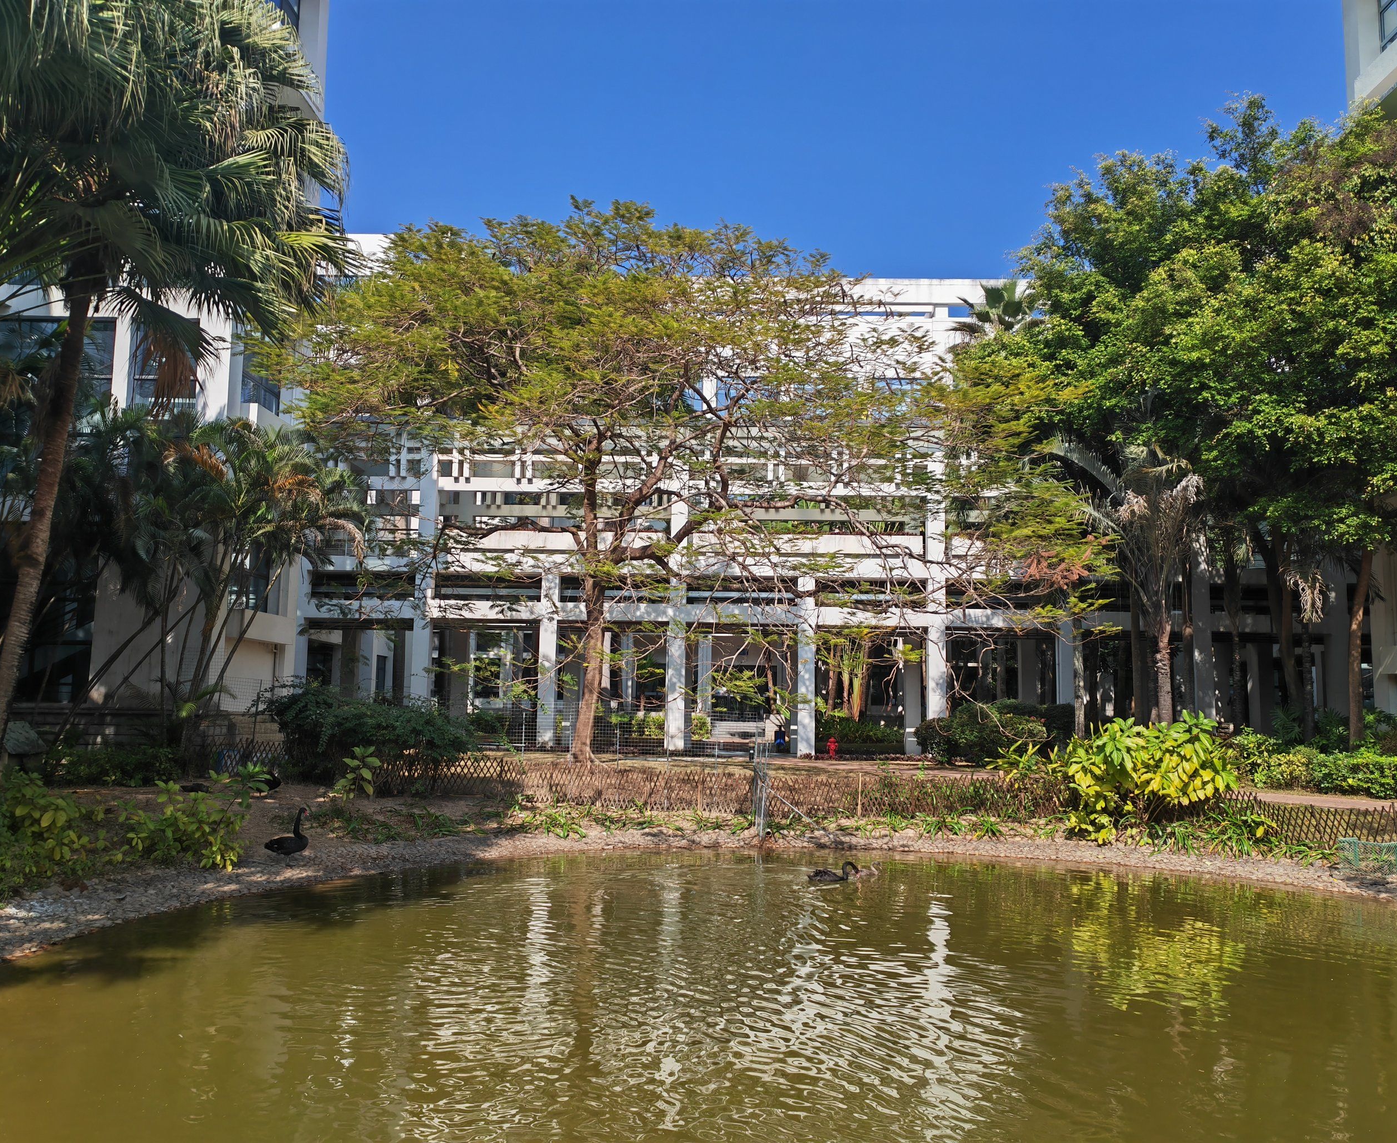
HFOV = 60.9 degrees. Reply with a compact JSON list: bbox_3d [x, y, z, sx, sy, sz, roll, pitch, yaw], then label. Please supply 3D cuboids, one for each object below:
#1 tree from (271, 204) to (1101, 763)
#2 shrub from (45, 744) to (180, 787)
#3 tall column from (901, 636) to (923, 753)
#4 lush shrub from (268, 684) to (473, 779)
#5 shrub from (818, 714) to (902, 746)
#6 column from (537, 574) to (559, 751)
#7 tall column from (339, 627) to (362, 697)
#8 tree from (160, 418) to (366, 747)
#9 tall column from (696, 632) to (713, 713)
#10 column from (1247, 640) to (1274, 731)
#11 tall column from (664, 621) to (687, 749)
[{"bbox_3d":[-0.376,-1.833,29.999,19.300,13.400,14.000,1,-6,1],"label":"tree"},{"bbox_3d":[-10.703,3.504,21.696,2.400,0.820,1.200,1,-6,1],"label":"shrub"},{"bbox_3d":[7.345,4.162,40.738,0.540,4.000,0.570,1,-6,1],"label":"tall column"},{"bbox_3d":[-6.498,3.187,23.547,3.900,1.900,2.300,1,-6,1],"label":"lush shrub"},{"bbox_3d":[5.435,5.418,40.341,3.000,1.150,1.000,1,-6,1],"label":"shrub"},{"bbox_3d":[-4.601,2.744,36.313,0.550,5.400,0.570,1,-6,1],"label":"column"},{"bbox_3d":[-12.032,3.906,41.211,0.520,3.950,0.570,1,-6,1],"label":"tall column"},{"bbox_3d":[-9.586,0.649,26.112,4.200,7.400,4.000,1,-6,1],"label":"tree"},{"bbox_3d":[0.279,4.548,46.488,0.540,4.250,0.550,1,-6,1],"label":"tall column"},{"bbox_3d":[19.142,4.333,40.448,0.520,4.000,0.680,1,-6,1],"label":"column"},{"bbox_3d":[-0.706,3.467,36.144,0.560,4.000,0.570,1,-6,1],"label":"tall column"}]

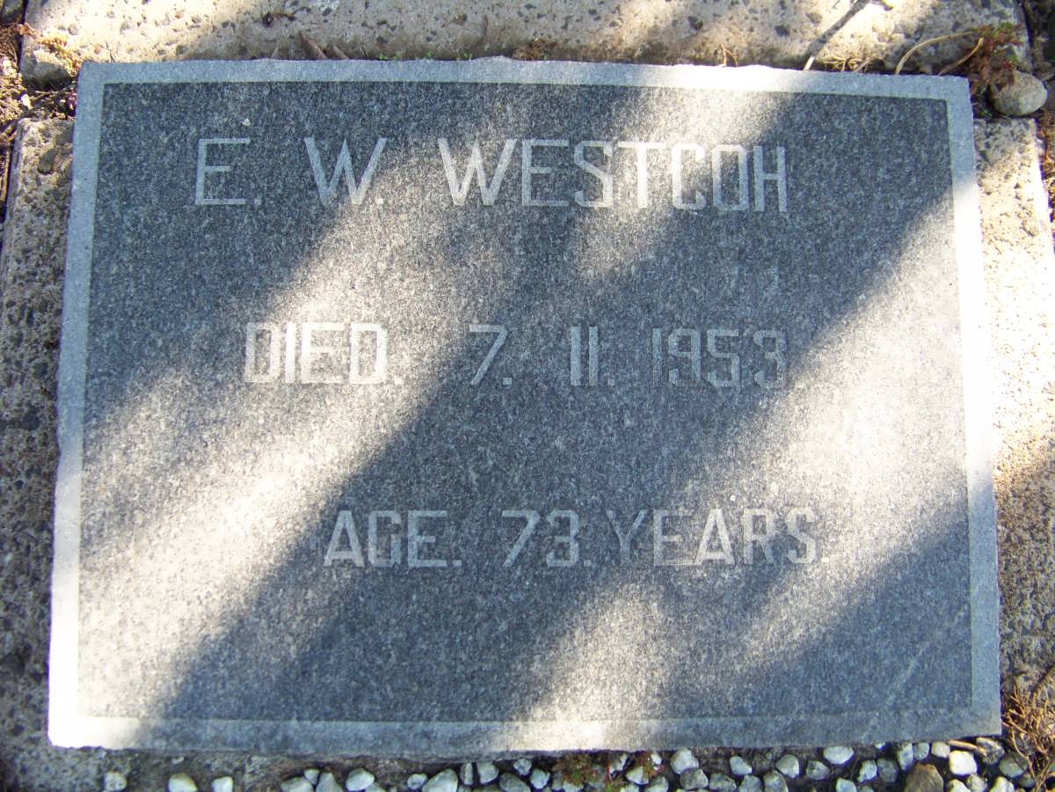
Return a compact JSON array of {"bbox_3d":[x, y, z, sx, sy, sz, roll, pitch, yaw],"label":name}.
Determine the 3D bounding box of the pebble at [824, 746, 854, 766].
[{"bbox_3d":[0.227,0.263,0.803,0.022,0.014,0.014,1,78,-3],"label":"pebble"}]

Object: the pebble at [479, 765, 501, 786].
[{"bbox_3d":[-0.025,0.251,0.731,0.015,0.011,0.015,0,84,-3],"label":"pebble"}]

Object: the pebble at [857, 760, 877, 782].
[{"bbox_3d":[0.249,0.274,0.802,0.012,0.012,0.018,38,79,5],"label":"pebble"}]

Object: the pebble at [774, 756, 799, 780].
[{"bbox_3d":[0.189,0.270,0.799,0.016,0.013,0.018,-40,83,-10],"label":"pebble"}]

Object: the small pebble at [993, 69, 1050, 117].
[{"bbox_3d":[0.361,-0.222,0.804,0.039,0.026,0.034,-8,84,-4],"label":"small pebble"}]

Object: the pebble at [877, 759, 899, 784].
[{"bbox_3d":[0.245,0.255,0.745,0.014,0.011,0.015,0,84,-3],"label":"pebble"}]

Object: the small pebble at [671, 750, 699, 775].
[{"bbox_3d":[0.106,0.246,0.739,0.018,0.013,0.017,0,84,-3],"label":"small pebble"}]

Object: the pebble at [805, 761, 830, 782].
[{"bbox_3d":[0.197,0.254,0.743,0.017,0.011,0.013,10,83,-2],"label":"pebble"}]

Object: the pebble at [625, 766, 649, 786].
[{"bbox_3d":[0.080,0.274,0.793,0.017,0.012,0.014,15,78,0],"label":"pebble"}]

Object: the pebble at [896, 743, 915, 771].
[{"bbox_3d":[0.277,0.264,0.805,0.012,0.012,0.022,10,78,-1],"label":"pebble"}]

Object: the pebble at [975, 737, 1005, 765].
[{"bbox_3d":[0.316,0.243,0.751,0.021,0.013,0.016,28,83,0],"label":"pebble"}]

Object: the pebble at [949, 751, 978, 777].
[{"bbox_3d":[0.320,0.269,0.806,0.021,0.016,0.018,15,78,0],"label":"pebble"}]

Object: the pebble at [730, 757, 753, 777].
[{"bbox_3d":[0.155,0.269,0.798,0.019,0.012,0.012,39,79,5],"label":"pebble"}]

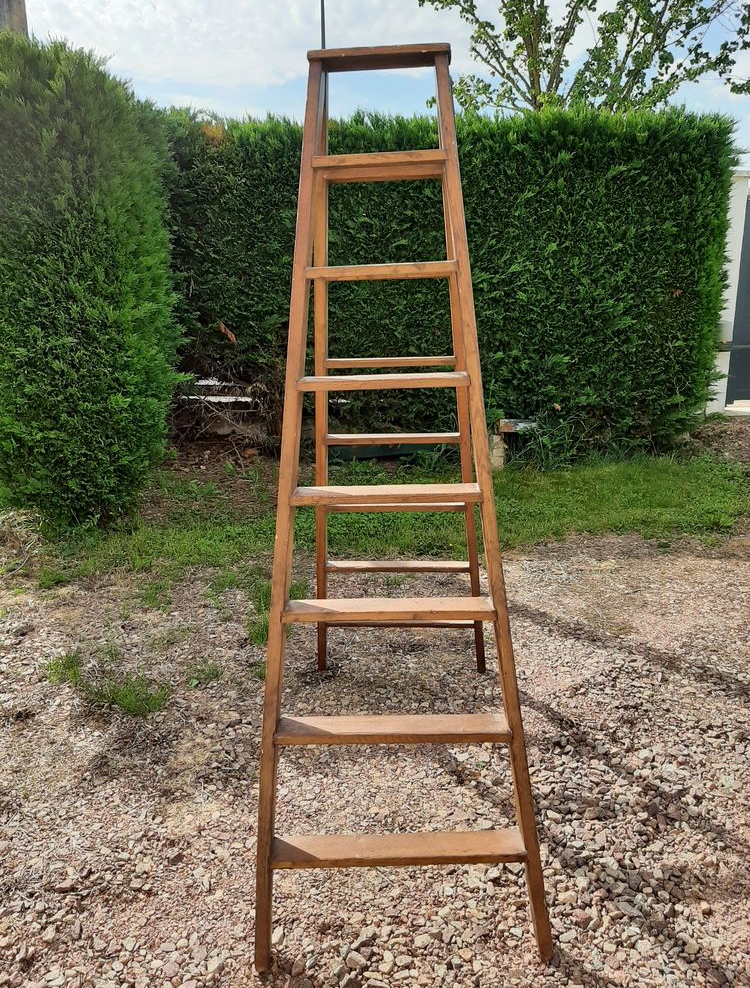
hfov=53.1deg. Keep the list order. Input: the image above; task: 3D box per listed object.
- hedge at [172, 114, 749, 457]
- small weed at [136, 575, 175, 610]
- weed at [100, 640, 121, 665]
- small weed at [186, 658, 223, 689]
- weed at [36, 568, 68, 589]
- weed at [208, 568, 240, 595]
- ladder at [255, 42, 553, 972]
[{"bbox_3d":[0.437,-1.901,6.998,4.819,2.771,1.100,-1,14,0],"label":"hedge"},{"bbox_3d":[-1.084,0.494,3.735,0.152,0.127,0.130,-1,14,0],"label":"small weed"},{"bbox_3d":[-1.109,0.664,3.150,0.059,0.085,0.050,-1,14,0],"label":"weed"},{"bbox_3d":[-0.675,0.707,2.961,0.122,0.074,0.104,-1,14,0],"label":"small weed"},{"bbox_3d":[-1.740,0.456,4.056,0.121,0.074,0.103,-1,14,0],"label":"weed"},{"bbox_3d":[-0.783,0.455,3.916,0.139,0.098,0.118,-1,14,0],"label":"weed"},{"bbox_3d":[0.043,-0.104,2.108,0.661,2.030,1.440,-2,14,3],"label":"ladder"}]

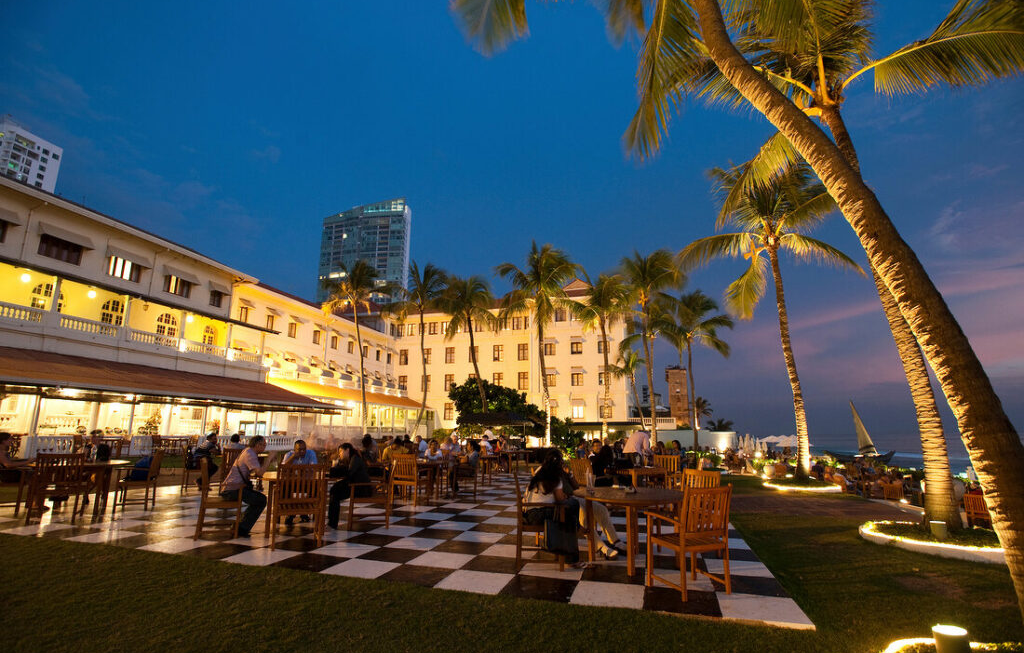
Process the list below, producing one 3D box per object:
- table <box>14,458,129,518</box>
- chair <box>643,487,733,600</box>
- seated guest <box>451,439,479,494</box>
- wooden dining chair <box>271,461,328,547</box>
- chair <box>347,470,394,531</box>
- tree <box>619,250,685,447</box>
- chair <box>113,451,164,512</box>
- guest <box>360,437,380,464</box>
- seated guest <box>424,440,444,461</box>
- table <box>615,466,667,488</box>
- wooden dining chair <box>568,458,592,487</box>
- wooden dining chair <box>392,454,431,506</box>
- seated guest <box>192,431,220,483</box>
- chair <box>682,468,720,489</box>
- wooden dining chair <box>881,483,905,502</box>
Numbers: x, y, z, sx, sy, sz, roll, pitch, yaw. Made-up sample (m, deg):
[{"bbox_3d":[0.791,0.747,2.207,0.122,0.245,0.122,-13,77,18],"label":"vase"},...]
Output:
[{"bbox_3d":[-6.671,2.475,7.405,1.330,0.730,1.330,1,-12,0],"label":"table"},{"bbox_3d":[1.581,1.885,4.347,0.570,0.930,0.600,6,-13,-20],"label":"chair"},{"bbox_3d":[-0.959,2.946,9.947,0.760,1.180,0.500,-4,-13,22],"label":"seated guest"},{"bbox_3d":[-2.551,2.134,5.757,0.560,0.930,0.570,7,-14,-26],"label":"wooden dining chair"},{"bbox_3d":[-2.085,2.472,7.208,0.590,0.945,0.580,3,-13,-13],"label":"chair"},{"bbox_3d":[8.938,1.704,32.412,4.300,13.476,4.300,1,-12,0],"label":"tree"},{"bbox_3d":[-5.991,2.497,7.816,0.600,0.920,0.560,11,-16,-38],"label":"chair"},{"bbox_3d":[-2.902,2.882,9.941,0.750,1.240,0.500,8,-14,-30],"label":"guest"},{"bbox_3d":[-1.773,3.174,10.983,0.500,1.200,0.750,-1,-13,9],"label":"seated guest"},{"bbox_3d":[2.438,3.066,9.236,0.780,0.727,0.780,5,-13,-17],"label":"table"},{"bbox_3d":[1.325,2.659,7.918,0.570,0.930,0.560,10,-15,-36],"label":"wooden dining chair"},{"bbox_3d":[-1.915,2.890,9.166,0.560,0.930,0.570,-4,-13,20],"label":"wooden dining chair"},{"bbox_3d":[-6.299,2.815,9.914,0.750,1.230,0.500,6,-13,-21],"label":"seated guest"},{"bbox_3d":[2.074,2.202,5.751,0.570,0.945,0.580,8,-14,-31],"label":"chair"},{"bbox_3d":[10.802,5.008,13.890,0.580,0.945,0.580,-2,-13,10],"label":"wooden dining chair"}]

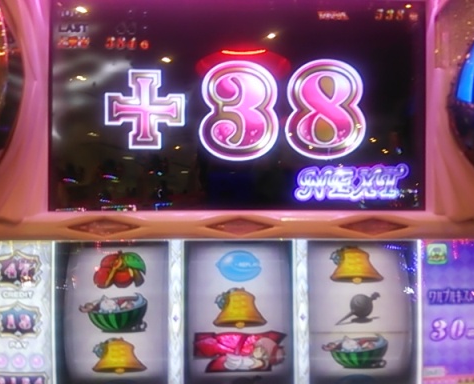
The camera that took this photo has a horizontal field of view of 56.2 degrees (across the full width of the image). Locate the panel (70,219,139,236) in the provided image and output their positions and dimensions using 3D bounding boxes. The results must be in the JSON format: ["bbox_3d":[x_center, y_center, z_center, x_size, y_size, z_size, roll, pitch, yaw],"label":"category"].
[{"bbox_3d":[-0.109,0.029,0.363,0.059,0.015,0.010,0,3,-4],"label":"panel"}]

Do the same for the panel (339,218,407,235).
[{"bbox_3d":[0.117,0.029,0.378,0.059,0.015,0.010,0,3,-4],"label":"panel"}]

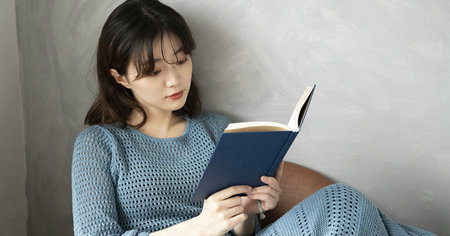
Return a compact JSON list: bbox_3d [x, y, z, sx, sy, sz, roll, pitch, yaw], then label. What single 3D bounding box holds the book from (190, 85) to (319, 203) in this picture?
[{"bbox_3d":[0.070,0.059,1.031,0.242,0.194,0.071,-27,65,-38],"label":"book"}]

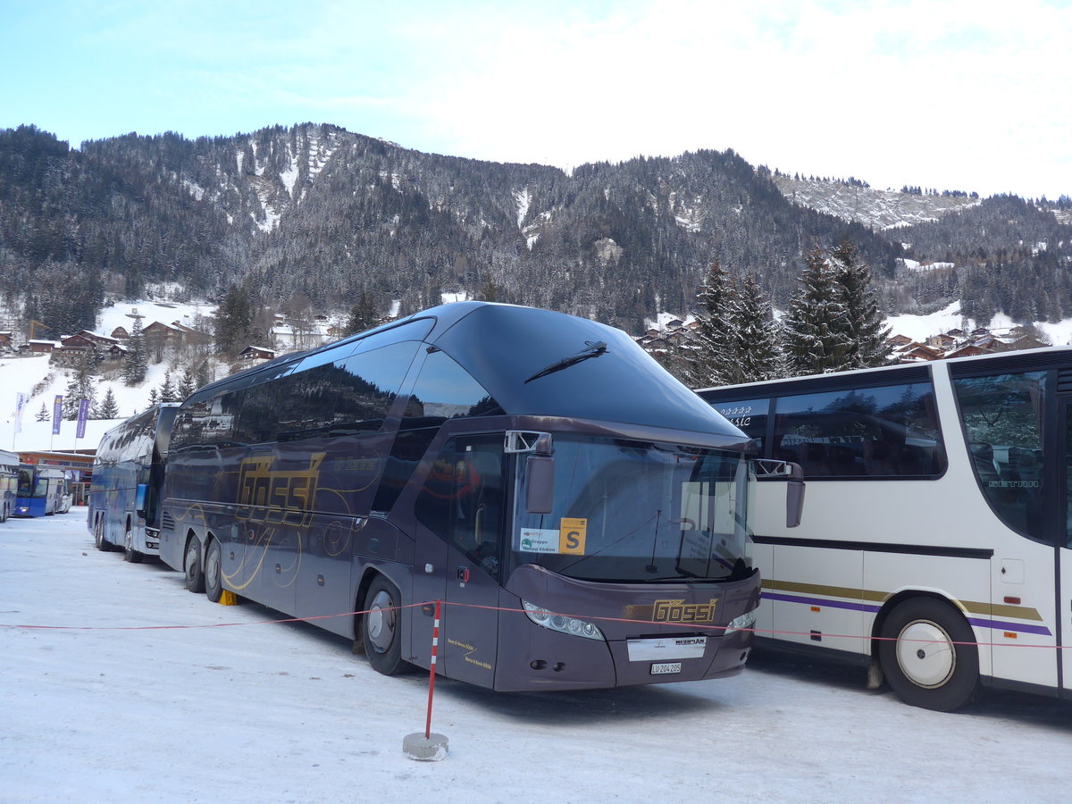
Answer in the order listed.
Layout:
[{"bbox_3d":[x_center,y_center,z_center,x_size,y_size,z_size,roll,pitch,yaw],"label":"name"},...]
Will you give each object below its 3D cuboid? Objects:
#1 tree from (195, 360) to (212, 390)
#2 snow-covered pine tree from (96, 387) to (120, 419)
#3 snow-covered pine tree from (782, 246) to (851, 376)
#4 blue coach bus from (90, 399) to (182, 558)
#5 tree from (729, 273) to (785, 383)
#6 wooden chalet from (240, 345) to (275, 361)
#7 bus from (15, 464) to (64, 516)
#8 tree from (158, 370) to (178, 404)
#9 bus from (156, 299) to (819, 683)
[{"bbox_3d":[-57.820,-4.436,156.253,2.800,5.950,2.800,4,-7,-20],"label":"tree"},{"bbox_3d":[-59.761,0.182,125.555,3.100,4.770,3.100,5,-7,-25],"label":"snow-covered pine tree"},{"bbox_3d":[18.248,-0.886,58.506,5.800,19.140,5.800,0,-7,17],"label":"snow-covered pine tree"},{"bbox_3d":[-10.818,2.496,26.112,2.580,3.800,13.100,5,-8,-31],"label":"blue coach bus"},{"bbox_3d":[13.898,0.017,58.393,5.000,17.080,5.000,0,-6,13],"label":"tree"},{"bbox_3d":[-69.622,-11.812,224.438,7.000,4.700,7.500,0,-6,11],"label":"wooden chalet"},{"bbox_3d":[-33.258,5.916,60.022,2.550,3.100,12.000,3,-7,-16],"label":"bus"},{"bbox_3d":[-55.679,-1.899,135.858,3.200,5.850,3.200,4,-7,-22],"label":"tree"},{"bbox_3d":[-2.719,1.189,13.461,2.650,3.970,13.900,6,-7,-33],"label":"bus"}]

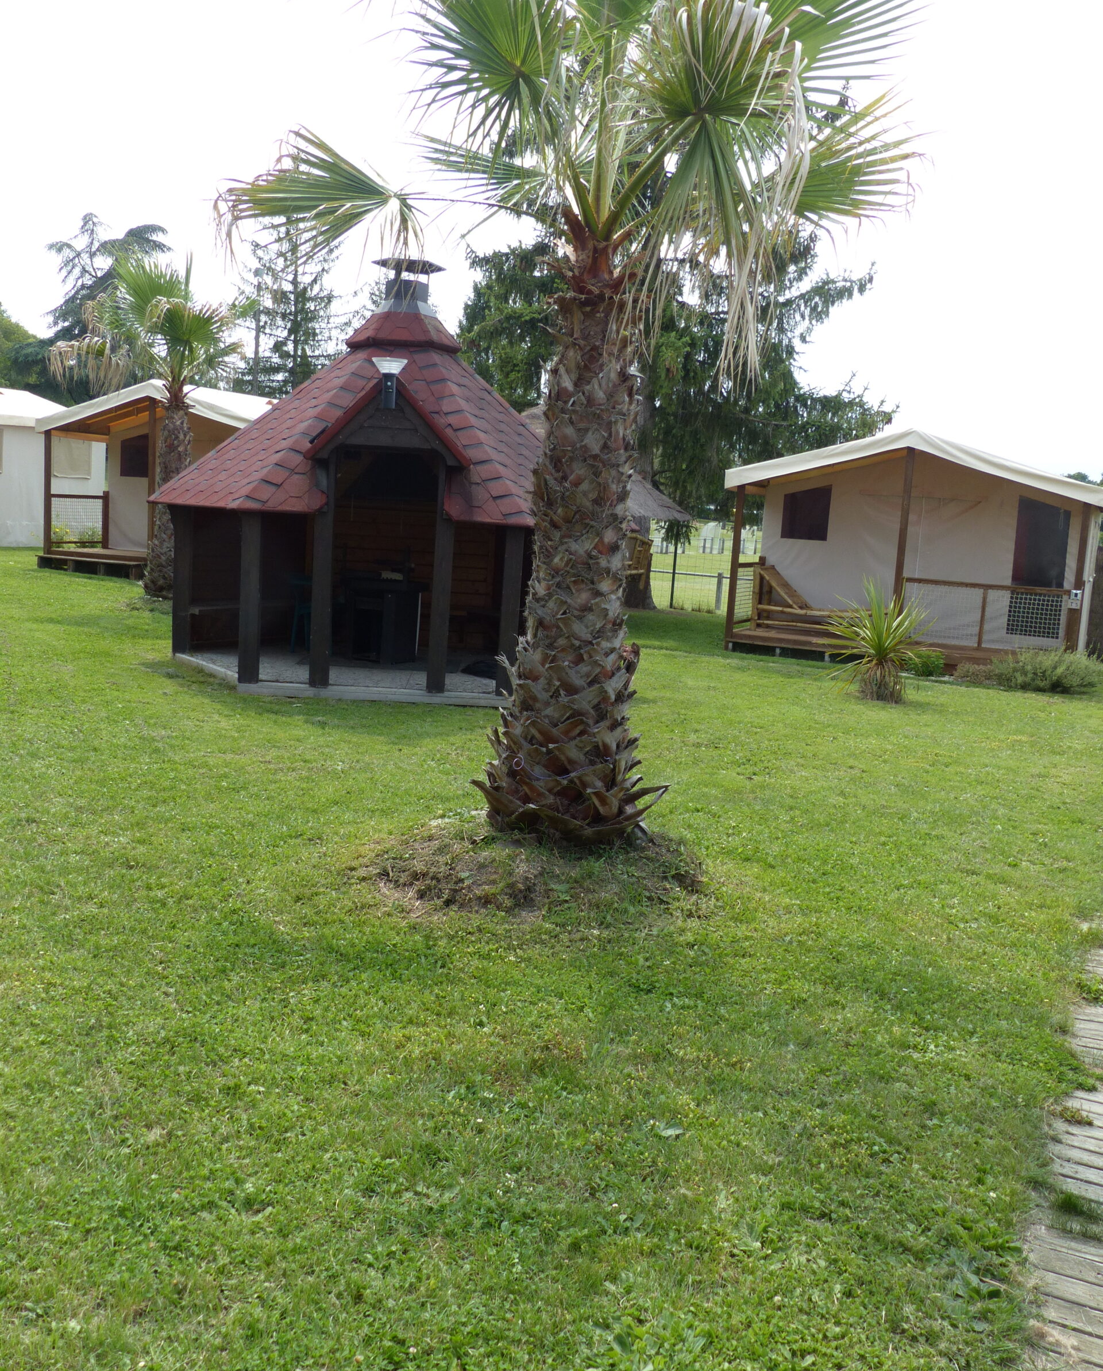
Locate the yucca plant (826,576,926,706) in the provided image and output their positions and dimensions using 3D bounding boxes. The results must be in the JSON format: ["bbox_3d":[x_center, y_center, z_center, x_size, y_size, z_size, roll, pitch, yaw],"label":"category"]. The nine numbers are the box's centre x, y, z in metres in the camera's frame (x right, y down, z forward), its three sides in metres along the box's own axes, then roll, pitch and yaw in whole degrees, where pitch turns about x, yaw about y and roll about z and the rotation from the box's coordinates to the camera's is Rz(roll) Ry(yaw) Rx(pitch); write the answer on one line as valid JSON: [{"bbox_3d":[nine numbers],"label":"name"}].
[{"bbox_3d":[3.136,-0.396,12.860,0.950,1.130,0.950,3,8,0],"label":"yucca plant"}]

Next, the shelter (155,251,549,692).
[{"bbox_3d":[-1.292,-1.790,11.474,4.150,3.430,3.850,3,8,-4],"label":"shelter"}]

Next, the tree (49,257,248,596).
[{"bbox_3d":[-5.220,-3.325,17.744,2.500,4.300,2.500,3,8,0],"label":"tree"}]

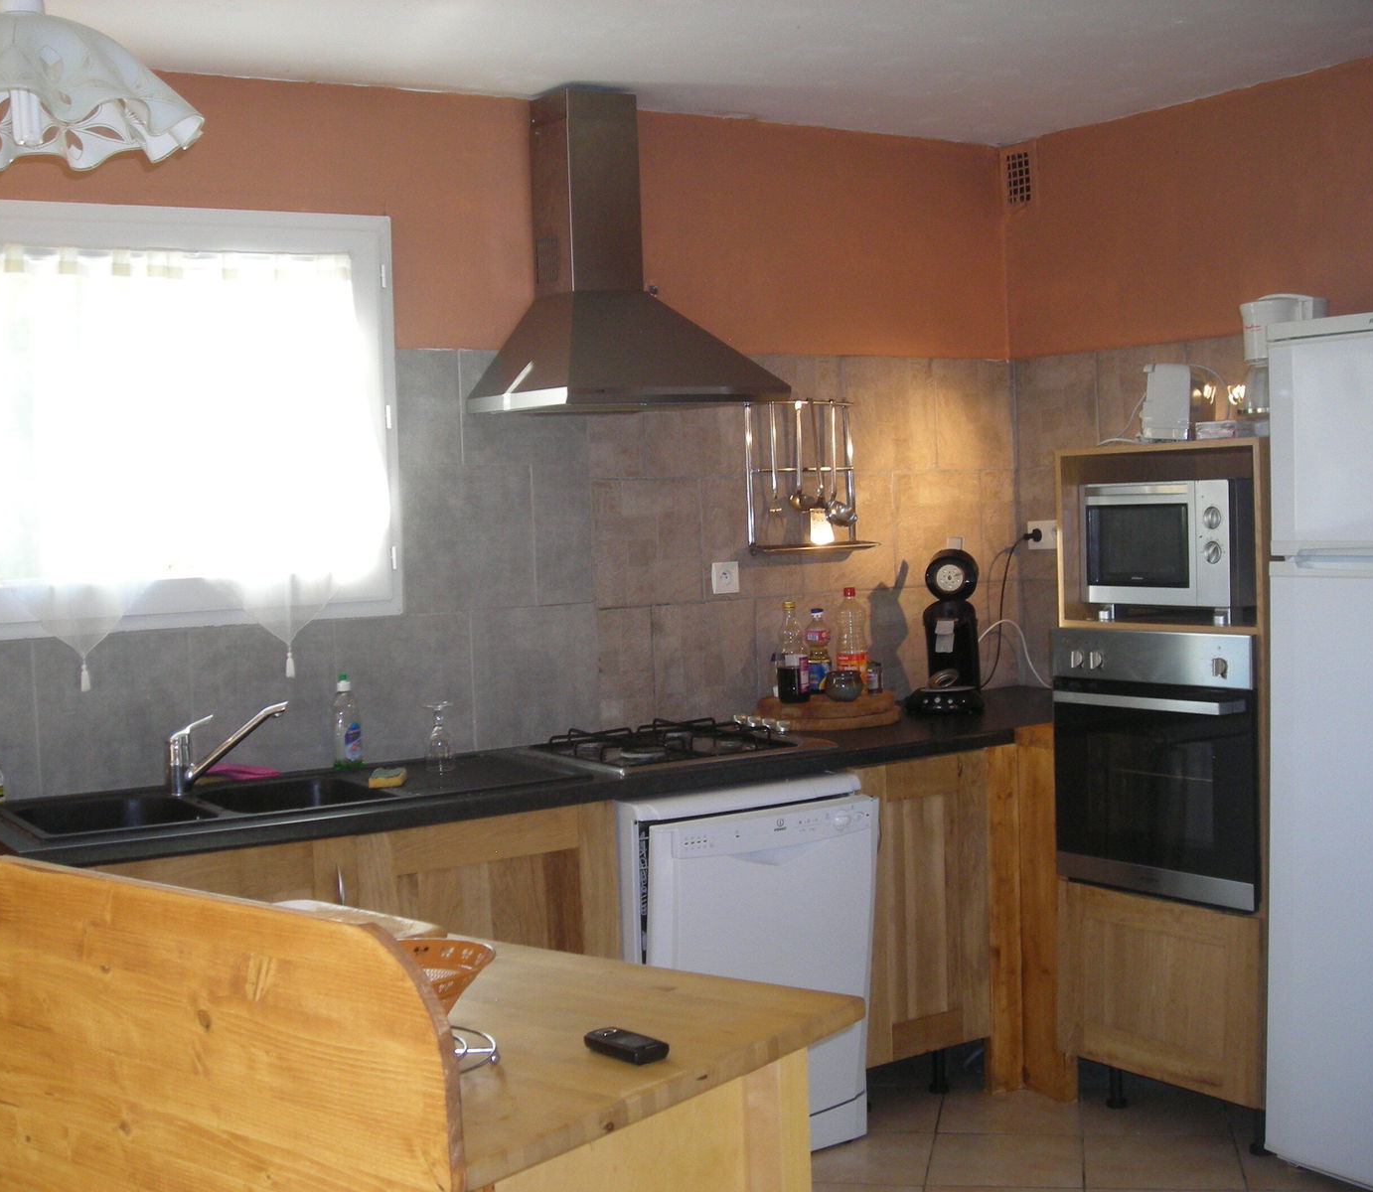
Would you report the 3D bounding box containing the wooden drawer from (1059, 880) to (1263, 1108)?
[{"bbox_3d":[1.278,0.870,4.069,0.520,0.425,0.600,-4,4,-33],"label":"wooden drawer"}]

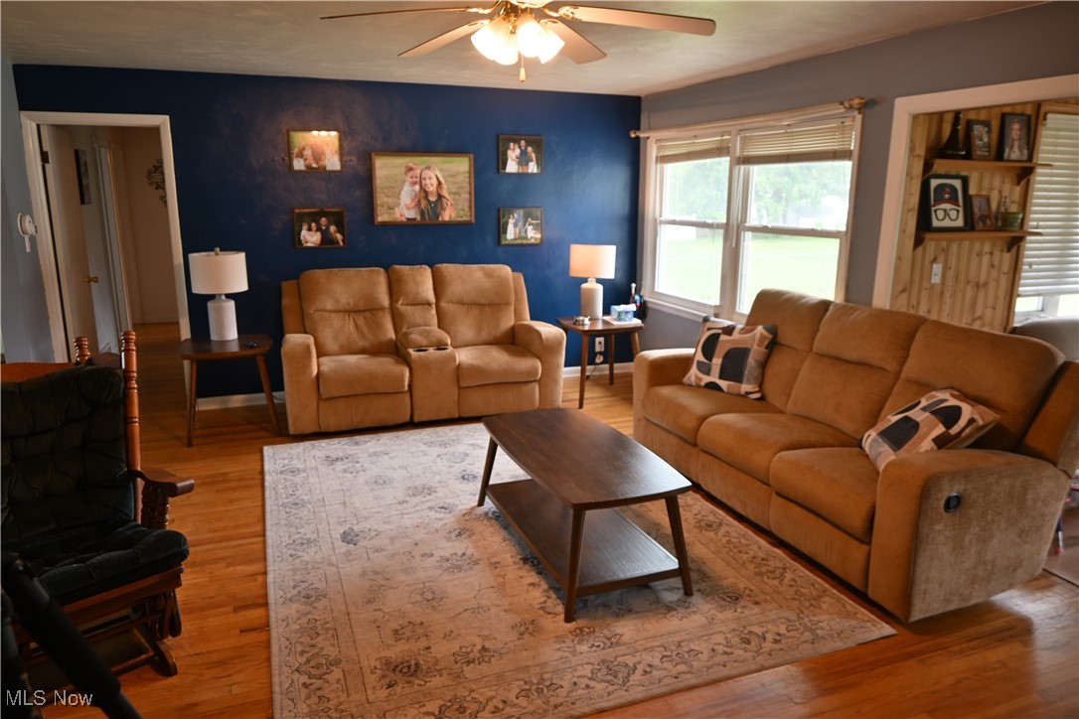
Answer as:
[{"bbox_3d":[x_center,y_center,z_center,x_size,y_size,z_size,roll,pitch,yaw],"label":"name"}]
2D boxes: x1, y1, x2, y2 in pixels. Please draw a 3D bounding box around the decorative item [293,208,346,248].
[{"bbox_3d":[-1.671,-1.004,5.489,0.374,0.300,0.030,-5,14,-20],"label":"decorative item"}]

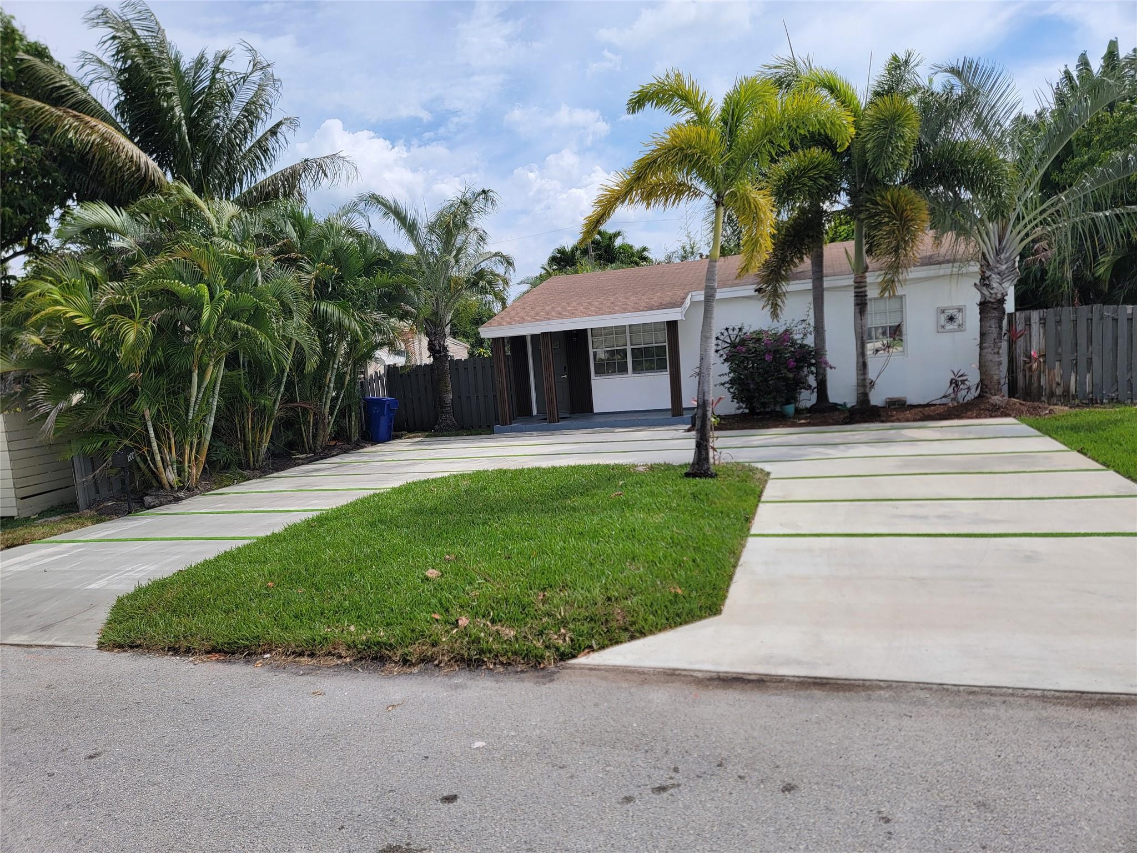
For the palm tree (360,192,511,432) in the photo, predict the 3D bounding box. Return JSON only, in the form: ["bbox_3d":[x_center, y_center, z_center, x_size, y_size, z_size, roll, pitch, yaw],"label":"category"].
[{"bbox_3d":[-3.151,-2.874,19.978,3.700,6.000,3.700,-5,5,-9],"label":"palm tree"}]

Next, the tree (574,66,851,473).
[{"bbox_3d":[1.865,-1.875,9.829,3.300,5.000,3.200,-4,5,9],"label":"tree"}]

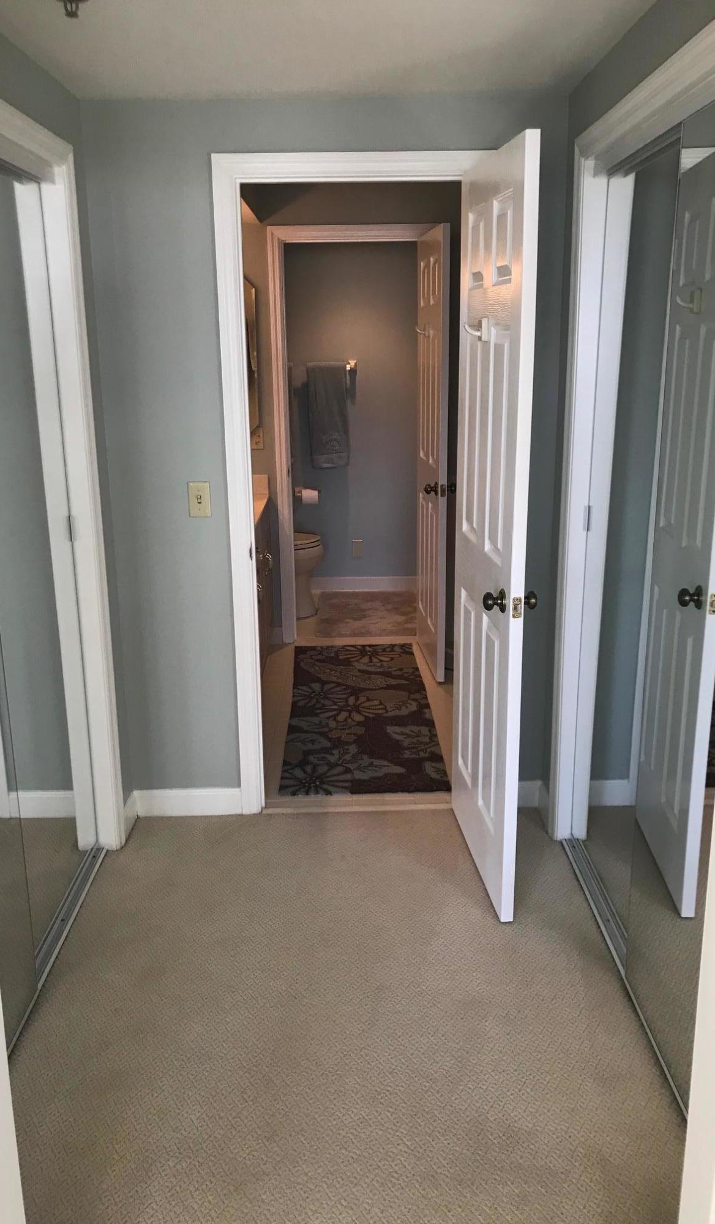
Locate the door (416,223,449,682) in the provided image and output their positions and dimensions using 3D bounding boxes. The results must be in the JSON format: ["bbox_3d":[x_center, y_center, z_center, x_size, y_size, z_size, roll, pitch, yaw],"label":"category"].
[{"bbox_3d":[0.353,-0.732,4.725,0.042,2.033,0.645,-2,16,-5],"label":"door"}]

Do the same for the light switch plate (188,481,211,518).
[{"bbox_3d":[-0.503,-0.358,3.162,0.071,0.115,0.010,-1,16,-1],"label":"light switch plate"}]

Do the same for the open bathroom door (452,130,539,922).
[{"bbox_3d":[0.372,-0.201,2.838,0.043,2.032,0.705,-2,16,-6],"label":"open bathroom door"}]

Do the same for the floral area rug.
[{"bbox_3d":[0.005,0.417,4.436,0.625,0.011,1.782,-1,16,-1],"label":"floral area rug"}]

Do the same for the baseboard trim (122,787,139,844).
[{"bbox_3d":[-0.769,0.690,3.344,0.015,0.098,0.195,-1,16,-1],"label":"baseboard trim"}]

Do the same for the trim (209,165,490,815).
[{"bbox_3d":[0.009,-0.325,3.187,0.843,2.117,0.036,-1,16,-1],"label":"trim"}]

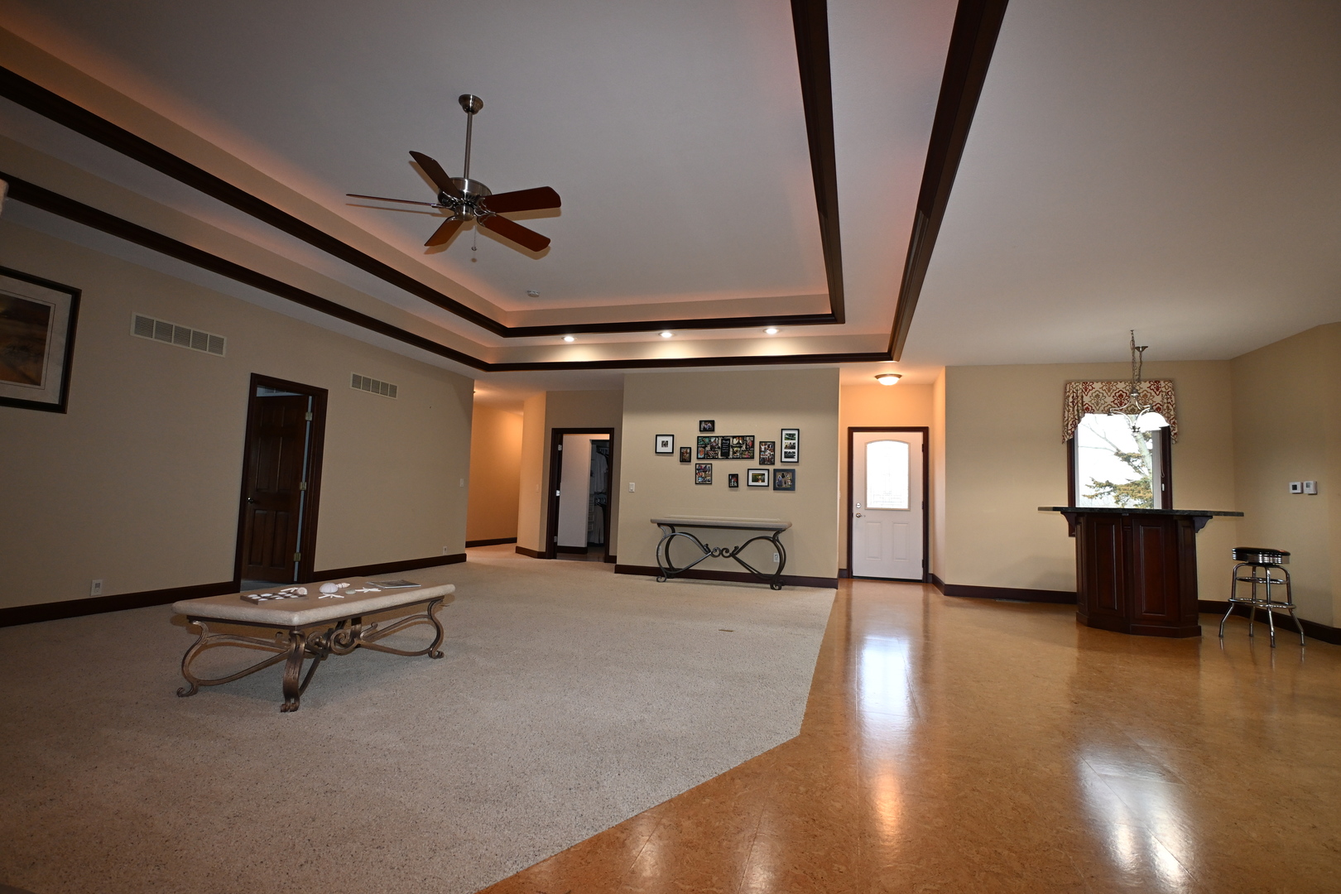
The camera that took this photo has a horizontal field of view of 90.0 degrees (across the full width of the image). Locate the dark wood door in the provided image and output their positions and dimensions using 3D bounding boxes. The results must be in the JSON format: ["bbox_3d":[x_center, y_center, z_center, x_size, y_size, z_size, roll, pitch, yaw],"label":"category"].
[{"bbox_3d":[-4.378,0.438,7.396,0.813,2.030,0.046,1,-5,16],"label":"dark wood door"}]

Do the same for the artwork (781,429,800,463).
[{"bbox_3d":[1.527,-0.013,8.550,0.230,0.435,0.030,1,-5,15],"label":"artwork"}]

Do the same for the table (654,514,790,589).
[{"bbox_3d":[0.616,1.298,8.342,1.643,0.799,0.534,1,-5,16],"label":"table"}]

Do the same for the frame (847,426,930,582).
[{"bbox_3d":[3.043,0.790,9.395,1.078,2.128,0.144,1,-5,16],"label":"frame"}]

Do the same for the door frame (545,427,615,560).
[{"bbox_3d":[-1.425,0.766,10.781,1.089,2.108,0.144,1,-5,16],"label":"door frame"}]

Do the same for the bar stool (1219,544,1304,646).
[{"bbox_3d":[4.916,1.234,5.580,0.450,0.755,0.450,1,-5,15],"label":"bar stool"}]

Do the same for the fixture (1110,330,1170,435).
[{"bbox_3d":[4.303,-0.607,6.234,0.560,0.965,0.560,1,-5,15],"label":"fixture"}]

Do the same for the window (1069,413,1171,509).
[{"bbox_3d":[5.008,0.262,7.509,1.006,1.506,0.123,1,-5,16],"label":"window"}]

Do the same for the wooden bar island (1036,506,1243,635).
[{"bbox_3d":[4.208,1.099,6.062,1.420,1.055,1.400,1,-5,15],"label":"wooden bar island"}]

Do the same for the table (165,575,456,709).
[{"bbox_3d":[-1.845,1.005,3.642,0.700,0.437,1.250,1,-5,15],"label":"table"}]

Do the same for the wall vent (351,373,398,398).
[{"bbox_3d":[-3.515,-0.721,8.009,0.025,0.180,0.810,1,-5,15],"label":"wall vent"}]

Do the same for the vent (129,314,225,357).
[{"bbox_3d":[-4.272,-0.966,5.868,0.026,0.190,0.835,1,-5,16],"label":"vent"}]

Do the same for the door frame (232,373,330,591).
[{"bbox_3d":[-4.031,0.379,6.934,0.144,2.118,0.980,1,-5,16],"label":"door frame"}]

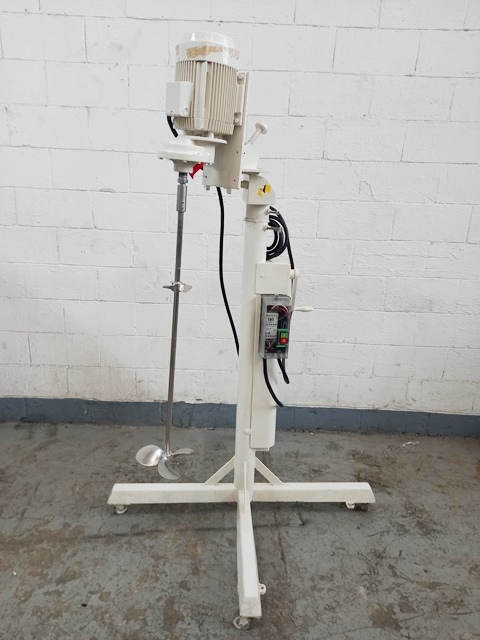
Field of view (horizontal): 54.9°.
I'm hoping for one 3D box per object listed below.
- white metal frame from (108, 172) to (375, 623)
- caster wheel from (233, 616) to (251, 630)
[{"bbox_3d":[0.045,0.174,1.938,1.220,1.500,1.210,1,17,-3],"label":"white metal frame"},{"bbox_3d":[0.008,1.029,1.590,0.062,0.062,0.036,2,17,-1],"label":"caster wheel"}]

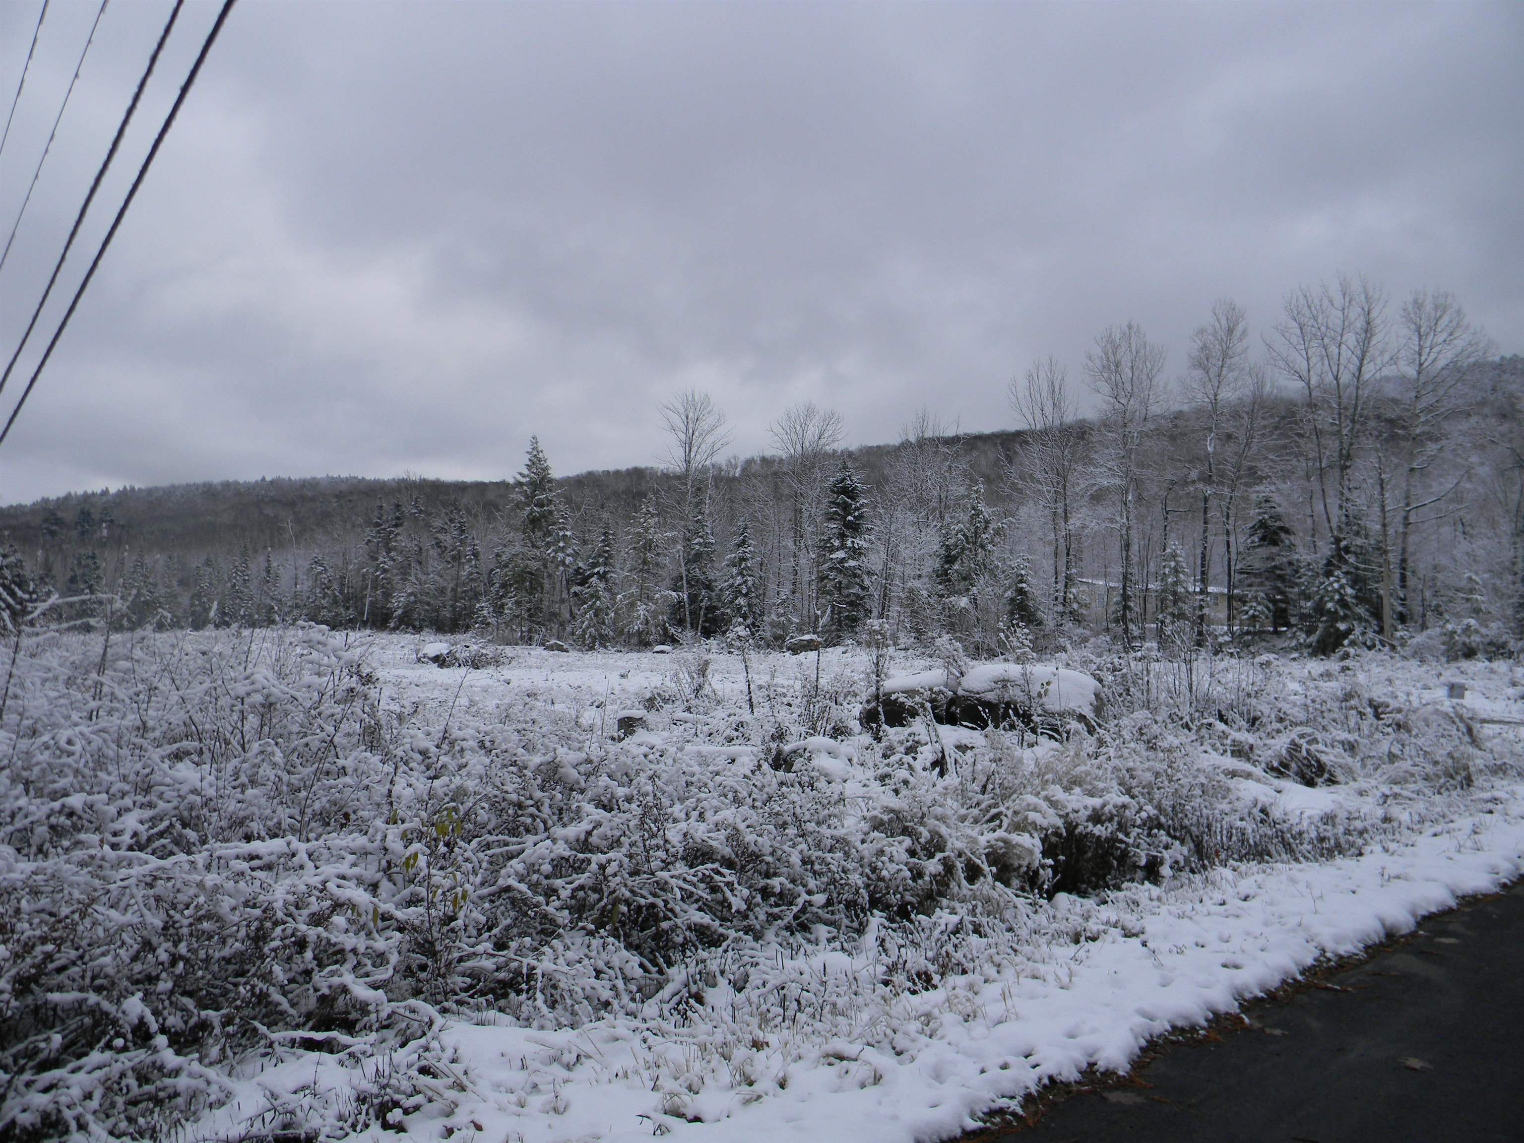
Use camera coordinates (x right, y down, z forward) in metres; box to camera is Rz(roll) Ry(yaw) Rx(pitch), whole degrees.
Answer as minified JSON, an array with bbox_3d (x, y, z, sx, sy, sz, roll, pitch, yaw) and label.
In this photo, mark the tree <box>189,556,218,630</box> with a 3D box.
[{"bbox_3d":[-37.636,1.483,83.000,1.950,5.100,1.950,1,-2,-24],"label":"tree"}]

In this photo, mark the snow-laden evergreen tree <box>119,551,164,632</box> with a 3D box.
[{"bbox_3d":[-41.341,1.426,82.000,2.800,5.400,2.800,1,-2,-27],"label":"snow-laden evergreen tree"}]

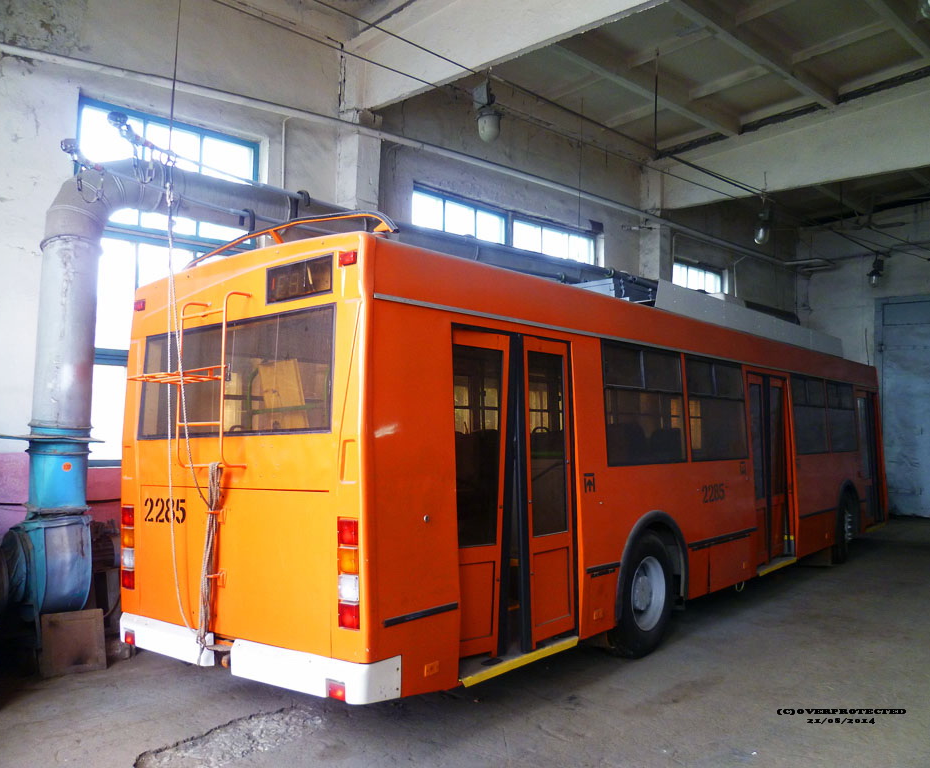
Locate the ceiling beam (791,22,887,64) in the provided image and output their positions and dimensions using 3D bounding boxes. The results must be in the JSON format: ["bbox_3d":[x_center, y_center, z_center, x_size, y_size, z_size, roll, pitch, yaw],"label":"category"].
[{"bbox_3d":[4.820,-4.437,10.694,0.110,0.130,1.280,4,-6,-44],"label":"ceiling beam"}]

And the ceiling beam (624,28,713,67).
[{"bbox_3d":[2.643,-4.368,10.671,0.110,0.130,1.280,4,-6,-44],"label":"ceiling beam"}]

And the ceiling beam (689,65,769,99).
[{"bbox_3d":[3.717,-4.289,11.698,0.110,0.130,1.280,4,-6,-44],"label":"ceiling beam"}]

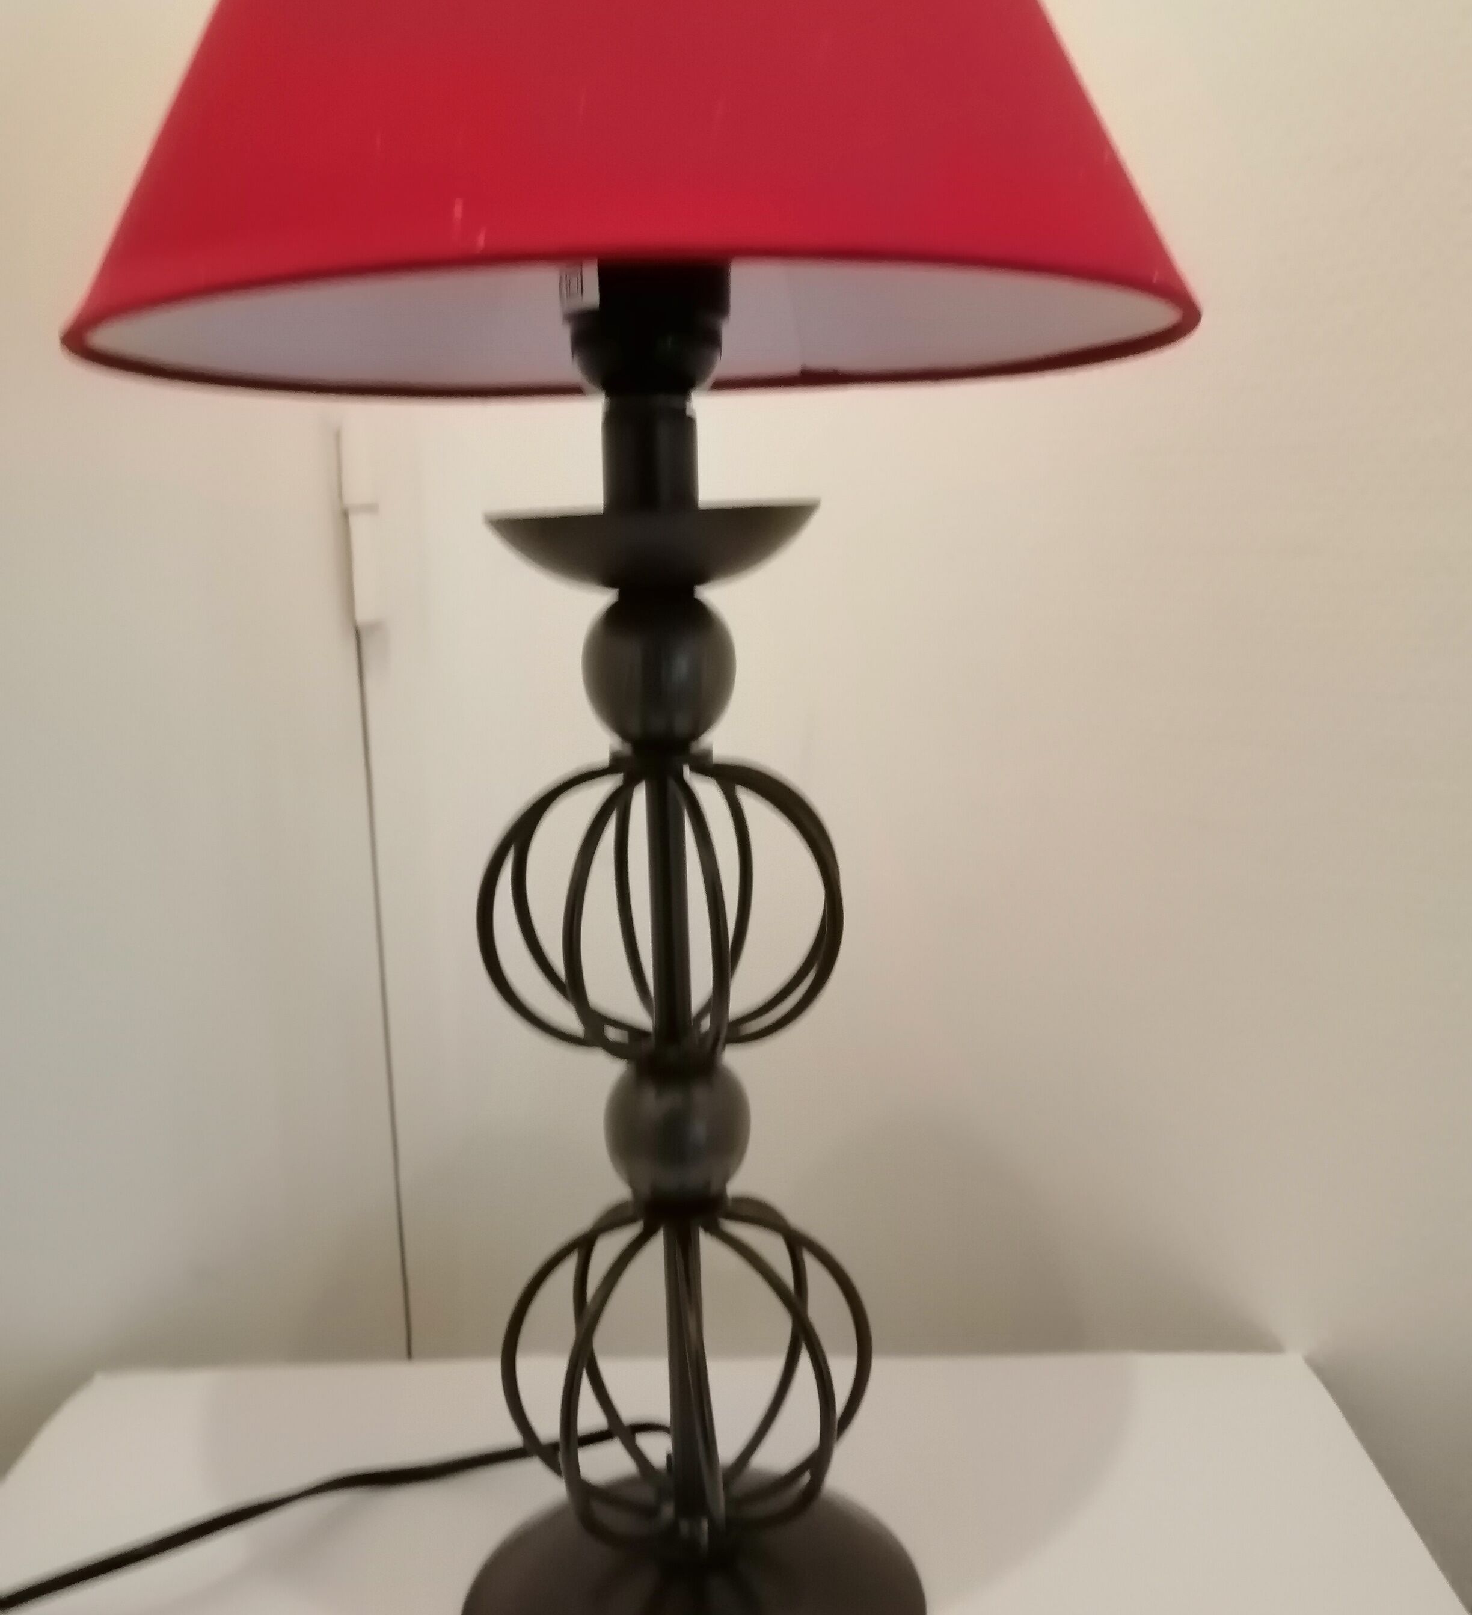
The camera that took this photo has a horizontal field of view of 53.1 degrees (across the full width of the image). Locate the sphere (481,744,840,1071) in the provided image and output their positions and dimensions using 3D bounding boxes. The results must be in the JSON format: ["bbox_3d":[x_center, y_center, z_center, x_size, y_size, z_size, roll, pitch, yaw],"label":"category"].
[{"bbox_3d":[-0.020,0.028,0.437,0.113,0.092,0.113,-2,11,0],"label":"sphere"}]

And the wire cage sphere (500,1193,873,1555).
[{"bbox_3d":[-0.016,0.176,0.466,0.114,0.112,0.114,-2,11,0],"label":"wire cage sphere"}]

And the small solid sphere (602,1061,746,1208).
[{"bbox_3d":[-0.018,0.098,0.451,0.044,0.044,0.044,-2,11,0],"label":"small solid sphere"}]

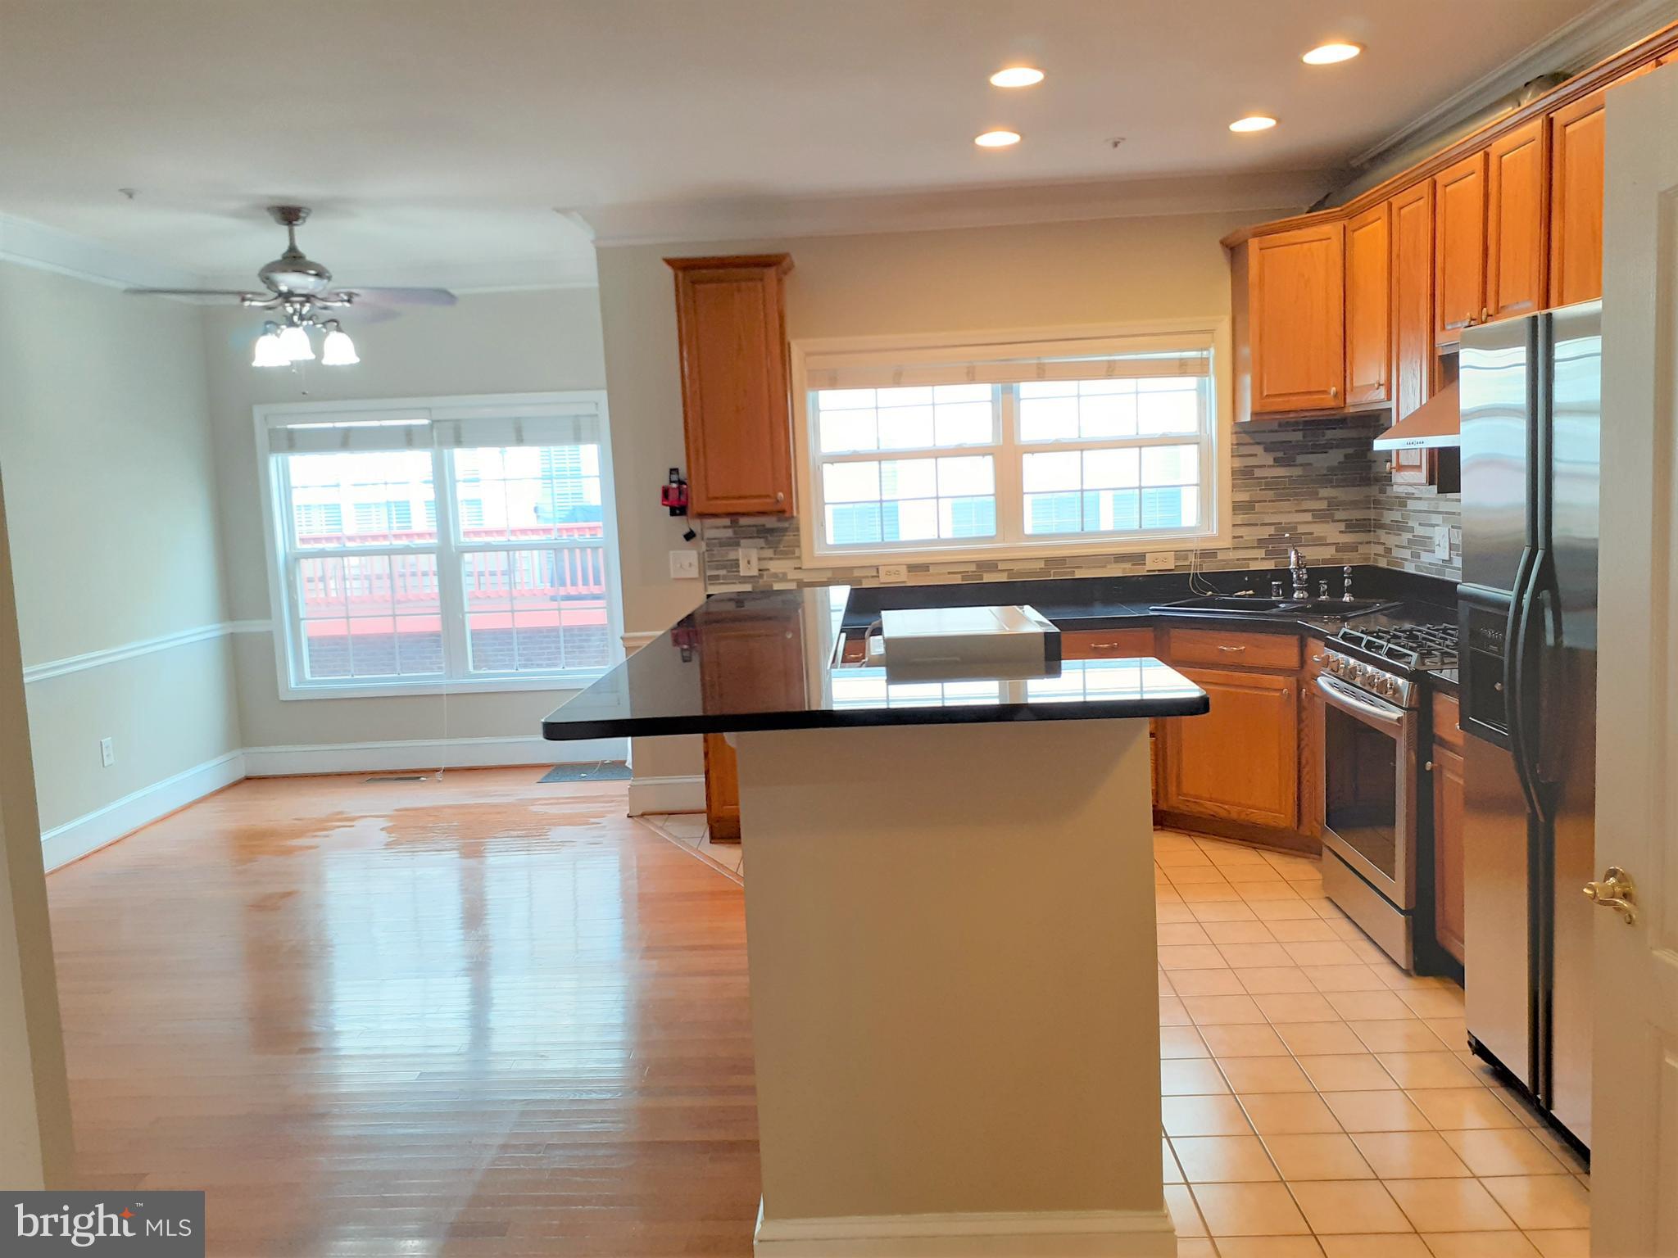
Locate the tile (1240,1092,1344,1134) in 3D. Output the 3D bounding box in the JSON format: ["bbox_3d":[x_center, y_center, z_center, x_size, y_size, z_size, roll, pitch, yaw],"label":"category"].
[{"bbox_3d":[1.066,1.150,3.100,0.200,0.010,0.200,-2,6,2],"label":"tile"}]

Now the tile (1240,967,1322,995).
[{"bbox_3d":[1.289,1.042,3.863,0.199,0.010,0.199,-2,6,3],"label":"tile"}]

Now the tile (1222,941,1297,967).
[{"bbox_3d":[1.306,1.025,4.099,0.200,0.010,0.200,-2,6,2],"label":"tile"}]

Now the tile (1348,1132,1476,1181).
[{"bbox_3d":[1.271,1.175,2.912,0.200,0.010,0.200,-2,7,2],"label":"tile"}]

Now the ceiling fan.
[{"bbox_3d":[-2.120,-1.347,5.133,1.300,0.610,1.300,-2,7,2],"label":"ceiling fan"}]

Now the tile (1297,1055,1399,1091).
[{"bbox_3d":[1.256,1.101,3.236,0.197,0.010,0.192,-2,7,2],"label":"tile"}]

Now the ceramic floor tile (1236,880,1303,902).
[{"bbox_3d":[1.541,0.953,4.721,0.200,0.010,0.200,-2,7,2],"label":"ceramic floor tile"}]

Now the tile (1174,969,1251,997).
[{"bbox_3d":[1.087,1.050,3.872,0.199,0.010,0.199,-2,6,3],"label":"tile"}]

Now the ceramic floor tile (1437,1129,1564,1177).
[{"bbox_3d":[1.464,1.157,2.881,0.200,0.010,0.200,-2,6,2],"label":"ceramic floor tile"}]

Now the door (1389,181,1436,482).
[{"bbox_3d":[2.029,-1.024,4.617,0.020,1.017,0.338,-3,6,2],"label":"door"}]

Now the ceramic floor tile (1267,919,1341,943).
[{"bbox_3d":[1.483,0.972,4.191,0.197,0.010,0.192,-2,7,2],"label":"ceramic floor tile"}]

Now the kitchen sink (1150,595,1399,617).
[{"bbox_3d":[1.794,0.006,5.434,0.550,0.200,0.840,-9,9,-44],"label":"kitchen sink"}]

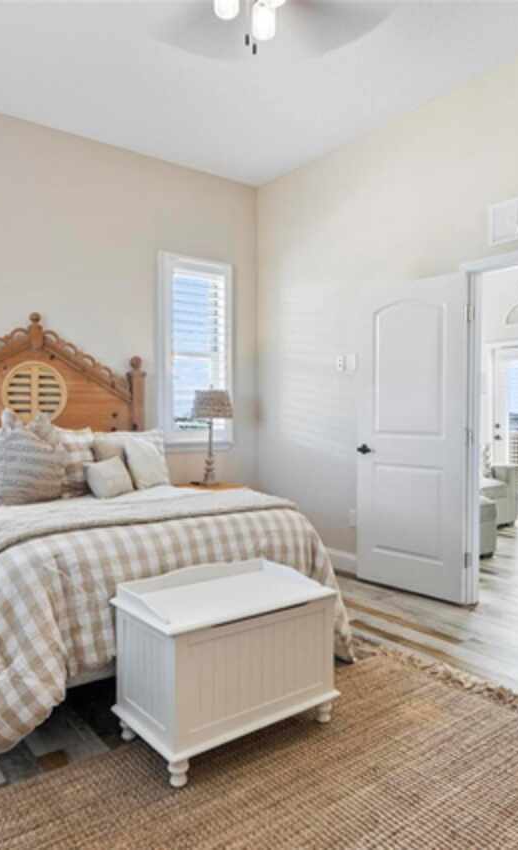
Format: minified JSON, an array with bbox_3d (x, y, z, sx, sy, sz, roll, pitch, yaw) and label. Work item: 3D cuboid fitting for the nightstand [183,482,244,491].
[{"bbox_3d":[-0.394,0.786,4.528,0.450,0.620,0.410,-1,2,-36],"label":"nightstand"}]

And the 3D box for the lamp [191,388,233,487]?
[{"bbox_3d":[-0.385,0.074,4.552,0.330,0.800,0.330,0,2,0],"label":"lamp"}]

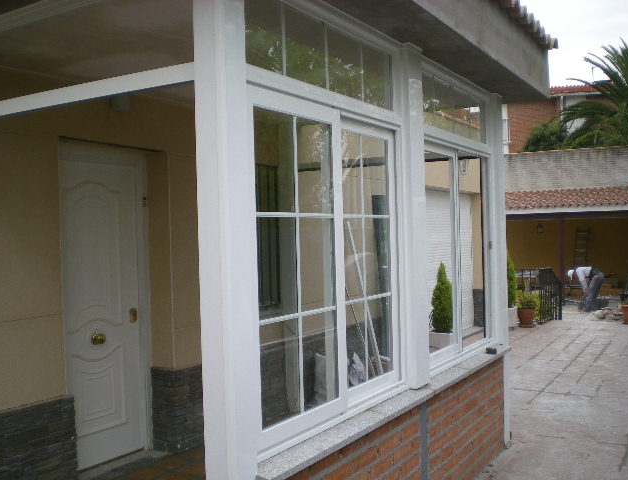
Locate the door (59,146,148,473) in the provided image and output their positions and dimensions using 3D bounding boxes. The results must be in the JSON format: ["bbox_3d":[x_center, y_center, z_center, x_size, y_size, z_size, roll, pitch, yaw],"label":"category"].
[{"bbox_3d":[-1.474,0.456,4.685,0.070,2.100,0.880,-1,0,31],"label":"door"}]

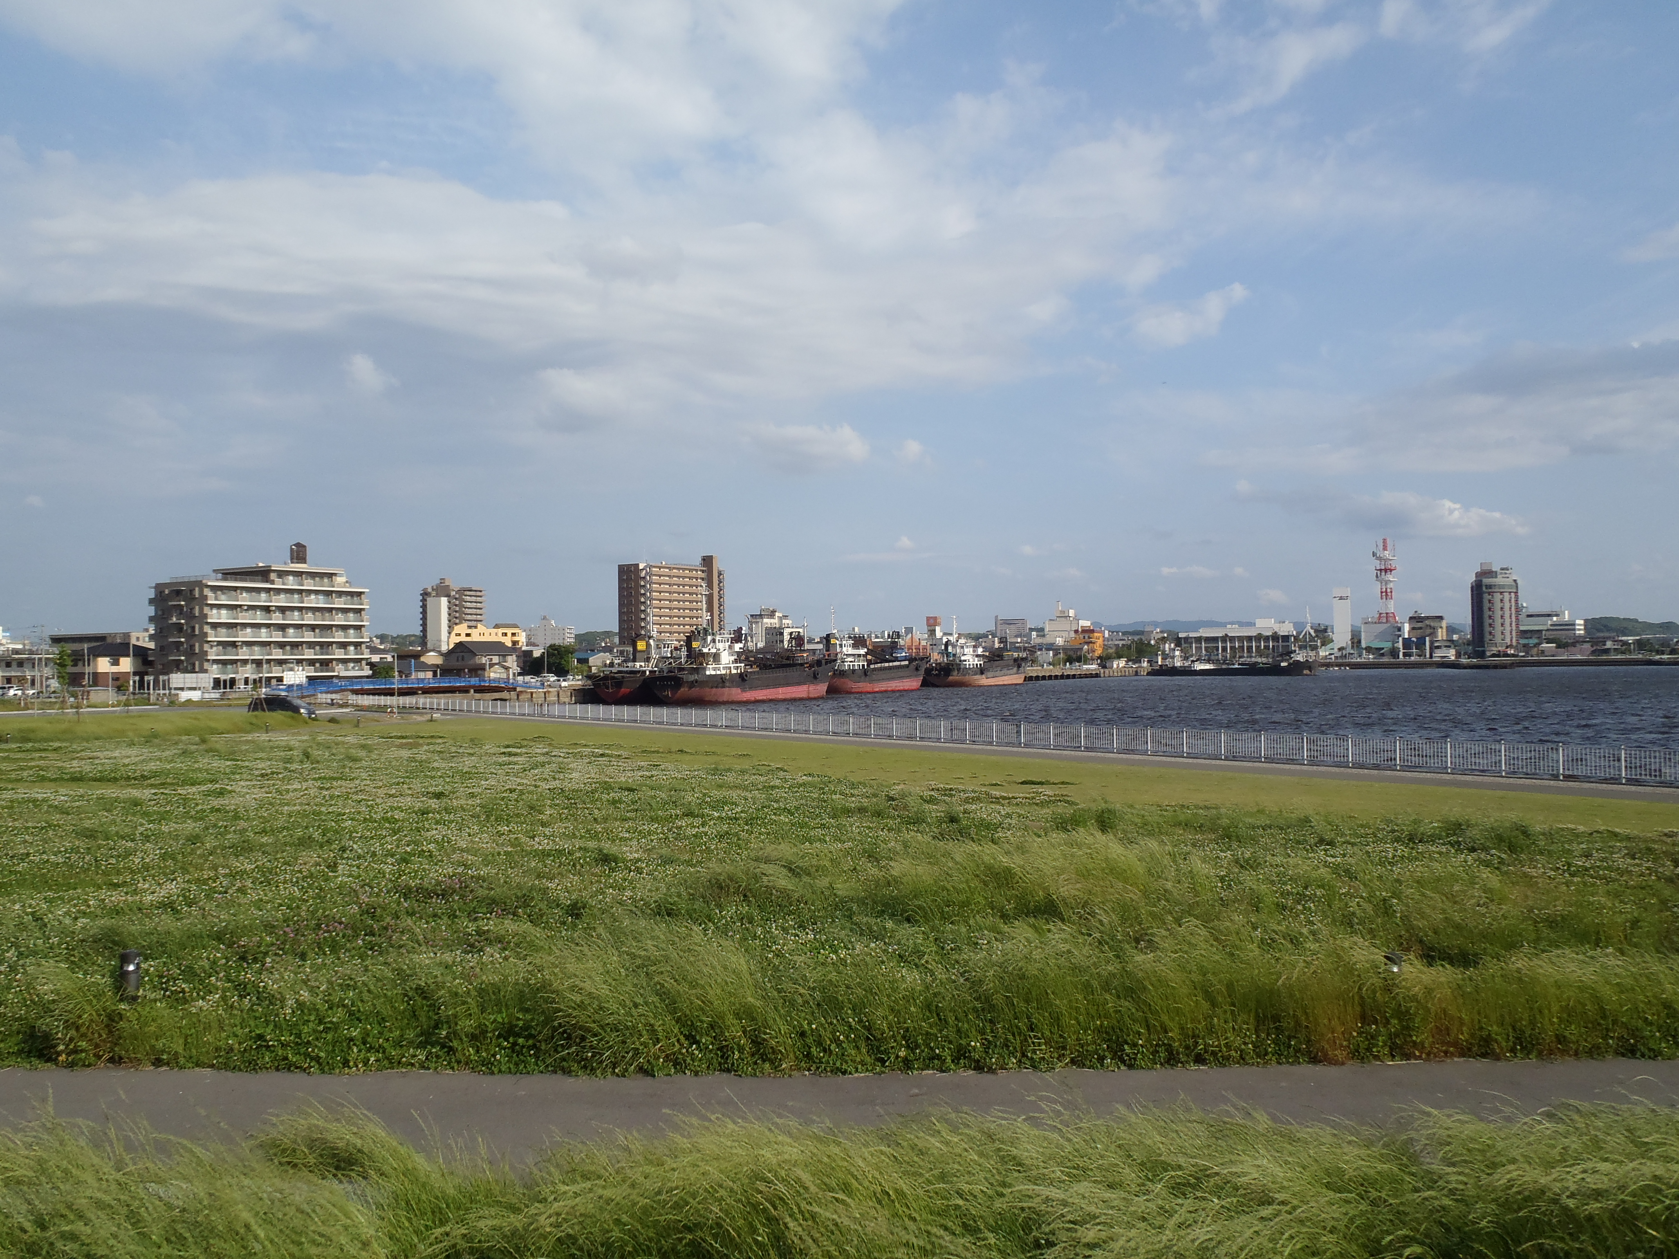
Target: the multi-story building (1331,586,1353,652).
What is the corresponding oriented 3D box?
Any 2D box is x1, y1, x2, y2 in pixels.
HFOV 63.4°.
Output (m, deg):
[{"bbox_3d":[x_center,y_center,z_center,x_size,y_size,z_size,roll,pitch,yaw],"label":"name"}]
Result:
[{"bbox_3d":[233.280,-1.980,630.140,7.400,33.600,4.500,-1,-1,33],"label":"multi-story building"}]

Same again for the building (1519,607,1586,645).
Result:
[{"bbox_3d":[472.780,3.300,906.710,38.000,31.890,26.000,-2,-2,36],"label":"building"}]

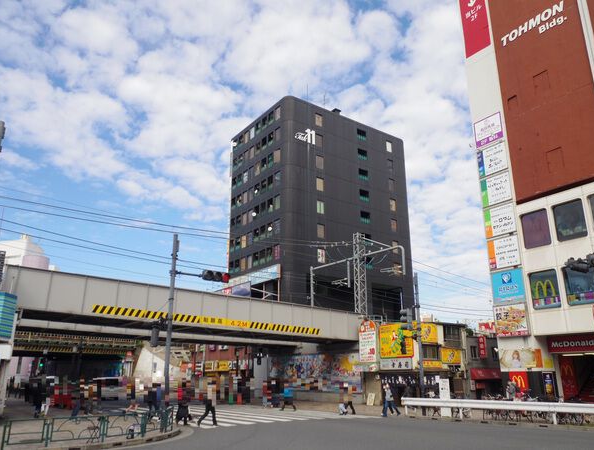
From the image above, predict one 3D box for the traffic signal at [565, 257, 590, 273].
[{"bbox_3d":[10.427,1.521,17.365,1.150,0.420,0.450,13,-21,-33],"label":"traffic signal"}]

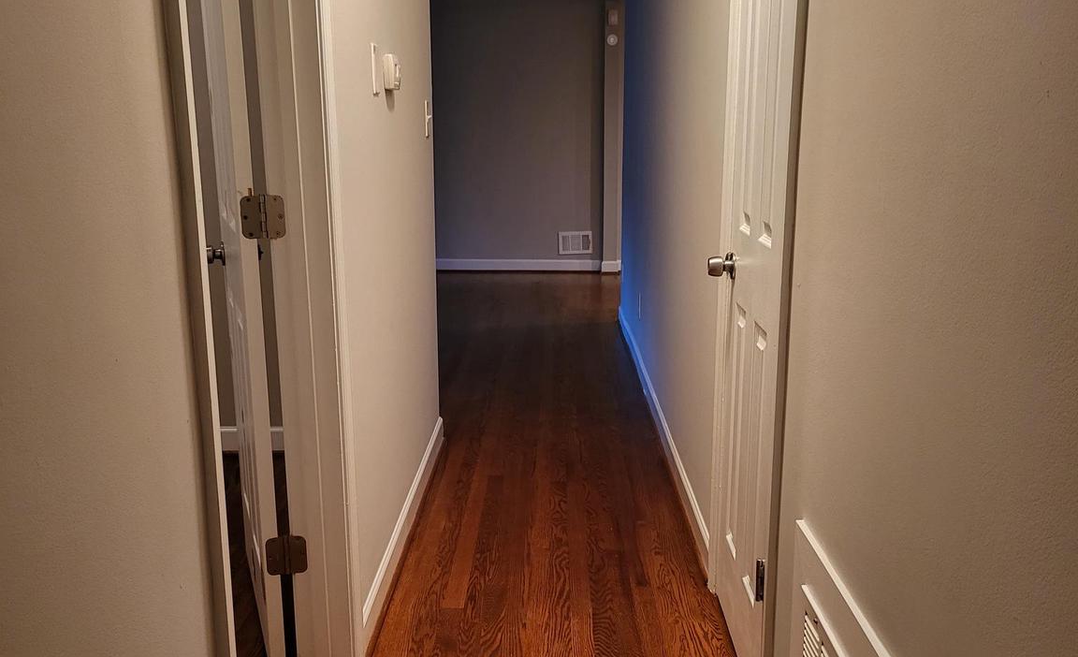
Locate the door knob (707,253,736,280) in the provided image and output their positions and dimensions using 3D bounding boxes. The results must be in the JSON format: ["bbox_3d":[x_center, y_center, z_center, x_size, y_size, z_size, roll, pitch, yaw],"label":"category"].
[{"bbox_3d":[0.442,-0.151,2.419,0.066,0.068,0.066,0,12,1],"label":"door knob"}]

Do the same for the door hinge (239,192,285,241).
[{"bbox_3d":[-0.572,-0.230,2.062,0.095,0.100,0.018,0,12,1],"label":"door hinge"}]

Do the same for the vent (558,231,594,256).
[{"bbox_3d":[0.313,-0.720,8.418,0.283,0.200,0.018,0,12,1],"label":"vent"}]

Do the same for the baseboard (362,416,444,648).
[{"bbox_3d":[-0.408,0.565,3.191,0.018,0.095,1.640,0,12,1],"label":"baseboard"}]

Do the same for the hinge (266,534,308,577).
[{"bbox_3d":[-0.561,0.508,2.217,0.095,0.099,0.018,0,12,1],"label":"hinge"}]

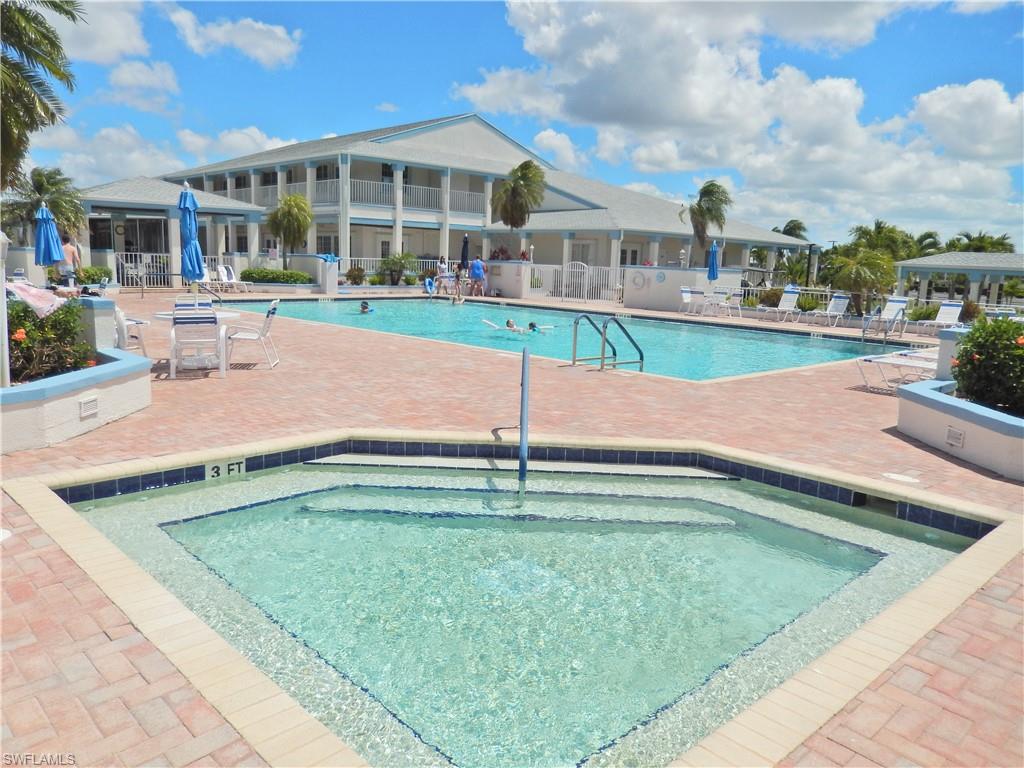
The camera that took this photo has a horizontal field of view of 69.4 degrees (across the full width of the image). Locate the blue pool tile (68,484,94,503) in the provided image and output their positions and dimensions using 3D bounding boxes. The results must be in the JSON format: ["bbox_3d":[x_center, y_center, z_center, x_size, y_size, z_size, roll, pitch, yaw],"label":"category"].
[{"bbox_3d":[-2.896,0.739,4.970,0.152,0.130,0.012,-7,13,-44],"label":"blue pool tile"}]

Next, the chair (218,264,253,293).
[{"bbox_3d":[-10.632,-4.018,28.430,1.520,0.930,0.640,8,11,34],"label":"chair"}]

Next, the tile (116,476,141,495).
[{"bbox_3d":[-2.722,0.723,5.264,0.150,0.138,0.012,-7,13,-43],"label":"tile"}]

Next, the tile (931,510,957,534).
[{"bbox_3d":[2.949,0.939,5.055,0.012,0.138,0.150,-7,13,-43],"label":"tile"}]

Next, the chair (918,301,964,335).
[{"bbox_3d":[11.177,-1.703,19.200,1.520,0.930,0.640,-6,13,-41],"label":"chair"}]

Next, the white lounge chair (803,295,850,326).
[{"bbox_3d":[9.034,-2.100,21.012,0.660,0.860,1.620,11,13,42],"label":"white lounge chair"}]

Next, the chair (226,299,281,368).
[{"bbox_3d":[-3.514,-0.701,10.060,0.610,0.890,0.600,0,10,-11],"label":"chair"}]

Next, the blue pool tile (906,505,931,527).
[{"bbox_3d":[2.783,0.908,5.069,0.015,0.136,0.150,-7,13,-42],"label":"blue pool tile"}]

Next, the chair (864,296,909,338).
[{"bbox_3d":[10.093,-1.858,19.898,1.520,0.930,0.640,-6,13,-41],"label":"chair"}]

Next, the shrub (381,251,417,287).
[{"bbox_3d":[-4.679,-4.672,30.460,1.500,1.468,1.500,2,10,0],"label":"shrub"}]

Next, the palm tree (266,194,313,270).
[{"bbox_3d":[-8.713,-5.650,28.912,1.850,3.520,1.850,2,9,0],"label":"palm tree"}]

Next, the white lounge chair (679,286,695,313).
[{"bbox_3d":[5.778,-2.684,23.852,0.650,0.870,0.580,10,12,39],"label":"white lounge chair"}]

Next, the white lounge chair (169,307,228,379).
[{"bbox_3d":[-3.831,-0.535,9.094,0.620,0.840,0.690,-1,10,-18],"label":"white lounge chair"}]

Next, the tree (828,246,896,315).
[{"bbox_3d":[9.965,-2.888,21.020,1.900,2.008,1.900,2,10,0],"label":"tree"}]

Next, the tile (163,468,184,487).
[{"bbox_3d":[-2.498,0.695,5.476,0.150,0.138,0.012,-7,13,-43],"label":"tile"}]

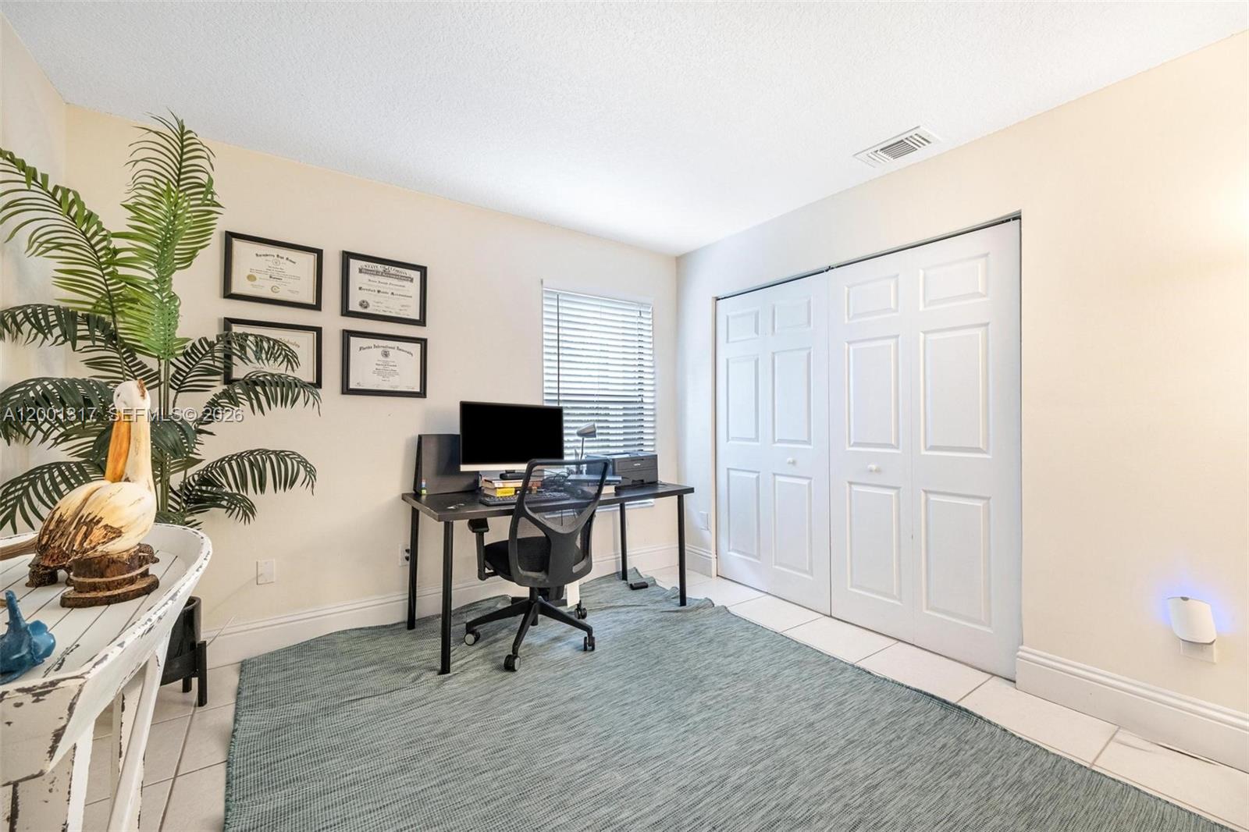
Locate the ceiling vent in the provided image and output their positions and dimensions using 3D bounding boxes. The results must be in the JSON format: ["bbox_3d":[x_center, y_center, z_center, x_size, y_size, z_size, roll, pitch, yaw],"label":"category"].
[{"bbox_3d":[1.282,-1.253,2.289,0.205,0.020,0.300,0,0,-36],"label":"ceiling vent"}]

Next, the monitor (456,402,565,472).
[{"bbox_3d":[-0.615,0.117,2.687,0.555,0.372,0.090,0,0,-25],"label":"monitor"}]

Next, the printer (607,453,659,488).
[{"bbox_3d":[-0.020,0.352,3.286,0.356,0.183,0.360,0,0,-35],"label":"printer"}]

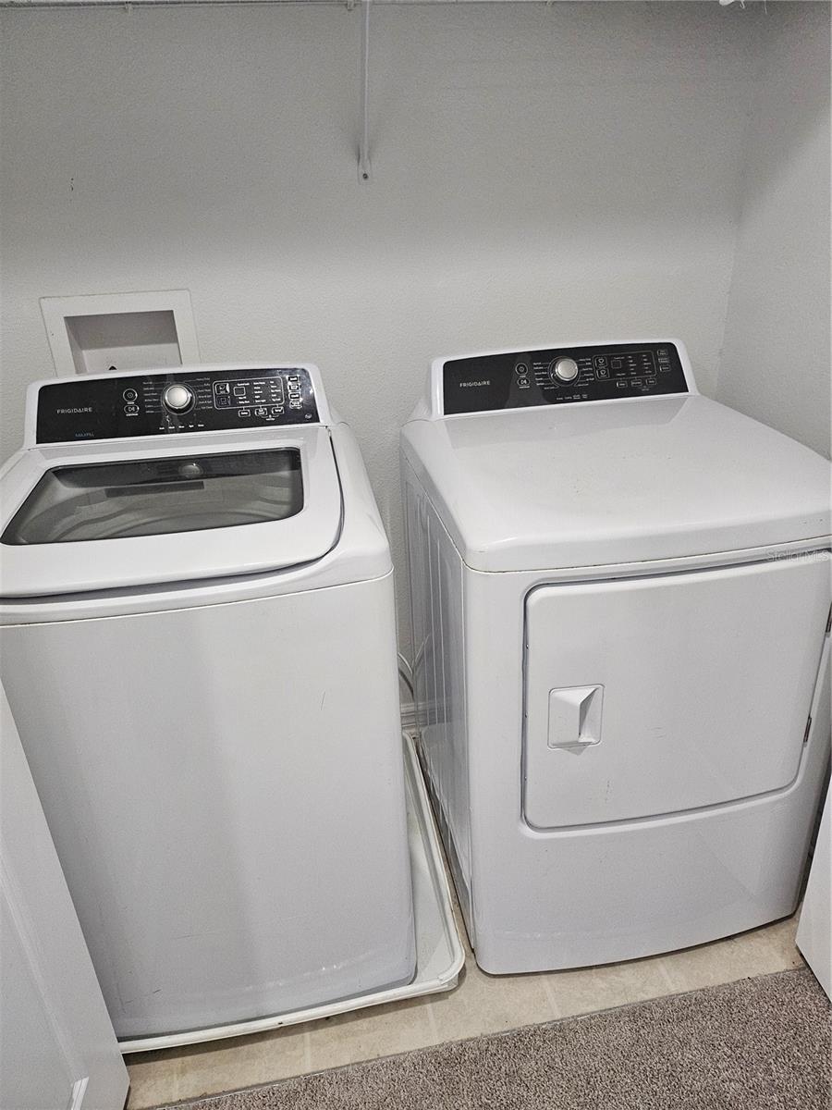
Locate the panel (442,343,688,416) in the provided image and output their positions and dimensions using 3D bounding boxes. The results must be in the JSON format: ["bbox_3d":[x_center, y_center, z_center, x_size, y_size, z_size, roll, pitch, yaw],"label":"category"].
[{"bbox_3d":[0.312,-0.373,1.601,0.532,0.118,0.040,-7,-2,-8],"label":"panel"}]

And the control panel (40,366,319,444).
[{"bbox_3d":[-0.456,-0.292,1.477,0.532,0.118,0.040,-6,-2,-7],"label":"control panel"}]

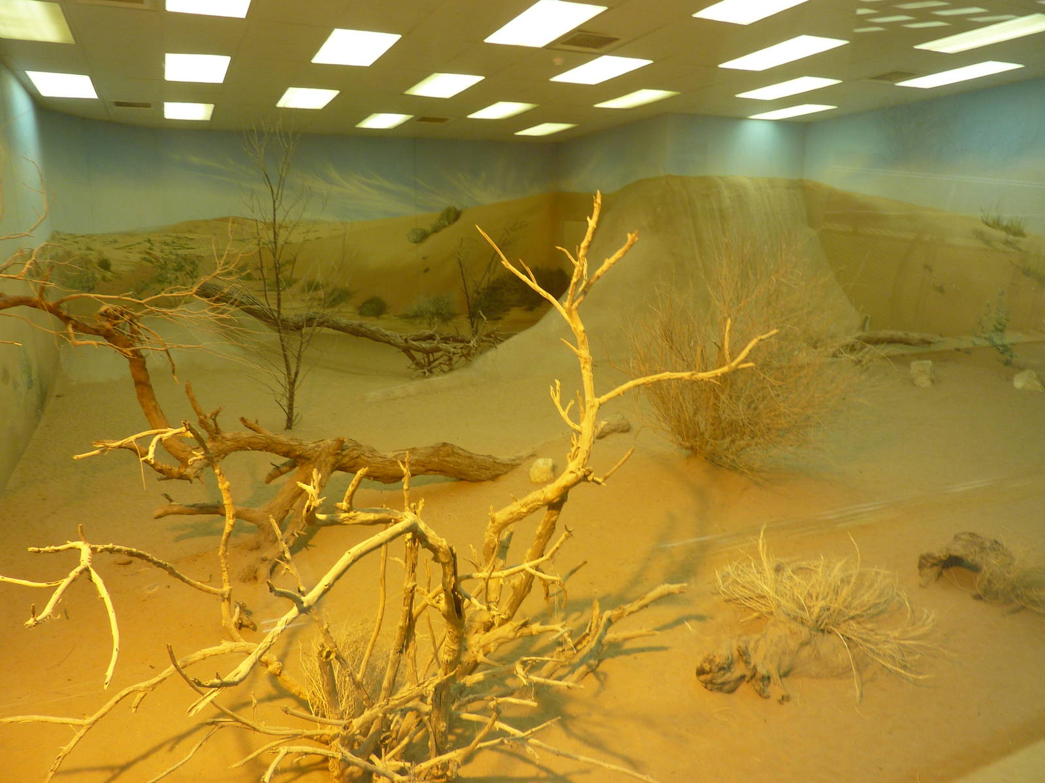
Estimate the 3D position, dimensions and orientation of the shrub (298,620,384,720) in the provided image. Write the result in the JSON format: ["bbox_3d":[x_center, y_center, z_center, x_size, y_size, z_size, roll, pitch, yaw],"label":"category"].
[{"bbox_3d":[-0.576,0.903,2.454,0.320,0.310,0.300,-1,11,0],"label":"shrub"}]

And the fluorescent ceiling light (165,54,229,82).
[{"bbox_3d":[-3.059,-3.050,7.083,0.570,0.070,1.160,-6,12,-24],"label":"fluorescent ceiling light"}]

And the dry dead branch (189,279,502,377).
[{"bbox_3d":[-2.218,-0.888,9.872,3.600,1.100,0.750,-4,11,-11],"label":"dry dead branch"}]

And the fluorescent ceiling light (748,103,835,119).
[{"bbox_3d":[3.676,-3.819,10.308,0.560,0.070,1.160,-6,12,-24],"label":"fluorescent ceiling light"}]

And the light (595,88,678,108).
[{"bbox_3d":[1.359,-3.524,9.056,0.570,0.070,1.160,-6,12,-24],"label":"light"}]

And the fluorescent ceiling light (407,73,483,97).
[{"bbox_3d":[-0.859,-3.286,8.092,0.560,0.070,1.160,-6,12,-24],"label":"fluorescent ceiling light"}]

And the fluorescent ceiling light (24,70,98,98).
[{"bbox_3d":[-4.662,-3.121,7.693,0.560,0.070,1.160,-6,12,-24],"label":"fluorescent ceiling light"}]

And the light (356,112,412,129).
[{"bbox_3d":[-1.879,-3.688,10.236,0.570,0.070,1.160,-6,12,-24],"label":"light"}]

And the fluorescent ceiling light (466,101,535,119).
[{"bbox_3d":[-0.267,-3.606,9.680,0.560,0.070,1.160,-6,12,-24],"label":"fluorescent ceiling light"}]

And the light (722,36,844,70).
[{"bbox_3d":[2.405,-3.158,7.043,0.560,0.070,1.160,-6,12,-24],"label":"light"}]

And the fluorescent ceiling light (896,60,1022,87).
[{"bbox_3d":[4.548,-3.330,7.899,0.570,0.070,1.160,-6,12,-24],"label":"fluorescent ceiling light"}]

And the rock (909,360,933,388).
[{"bbox_3d":[4.169,-0.185,7.868,0.230,0.250,0.200,5,12,28],"label":"rock"}]

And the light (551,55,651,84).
[{"bbox_3d":[0.758,-3.200,7.481,0.570,0.070,1.160,-6,12,-24],"label":"light"}]

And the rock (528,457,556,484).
[{"bbox_3d":[0.131,0.507,5.003,0.180,0.140,0.170,-1,11,1],"label":"rock"}]

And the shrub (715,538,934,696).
[{"bbox_3d":[1.120,0.749,2.766,0.800,0.380,0.700,-1,11,0],"label":"shrub"}]

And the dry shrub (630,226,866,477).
[{"bbox_3d":[1.522,-0.284,5.134,1.500,1.550,1.350,-1,11,0],"label":"dry shrub"}]

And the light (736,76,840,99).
[{"bbox_3d":[2.970,-3.418,8.472,0.570,0.070,1.160,-6,12,-24],"label":"light"}]

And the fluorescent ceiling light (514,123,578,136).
[{"bbox_3d":[0.338,-3.939,11.332,0.560,0.070,1.160,-6,12,-24],"label":"fluorescent ceiling light"}]

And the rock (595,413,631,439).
[{"bbox_3d":[0.725,0.268,6.117,0.280,0.160,0.190,0,11,7],"label":"rock"}]

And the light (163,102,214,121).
[{"bbox_3d":[-4.083,-3.431,9.229,0.560,0.070,1.160,-6,12,-24],"label":"light"}]

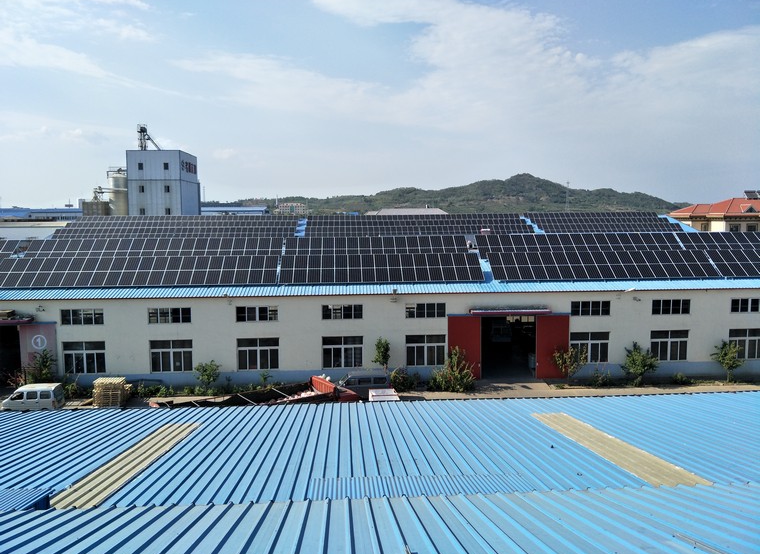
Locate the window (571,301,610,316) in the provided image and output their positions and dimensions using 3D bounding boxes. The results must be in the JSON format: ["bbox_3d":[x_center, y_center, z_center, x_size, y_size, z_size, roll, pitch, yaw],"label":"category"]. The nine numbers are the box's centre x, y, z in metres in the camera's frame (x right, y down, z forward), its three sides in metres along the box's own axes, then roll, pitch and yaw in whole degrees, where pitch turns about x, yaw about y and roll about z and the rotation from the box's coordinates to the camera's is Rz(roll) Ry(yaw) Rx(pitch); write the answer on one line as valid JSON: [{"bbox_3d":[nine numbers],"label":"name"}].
[{"bbox_3d":[15.338,2.304,38.320,2.920,1.100,0.150,-1,5,-3],"label":"window"}]

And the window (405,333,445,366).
[{"bbox_3d":[3.315,5.311,38.008,2.930,2.300,0.150,-1,5,-3],"label":"window"}]

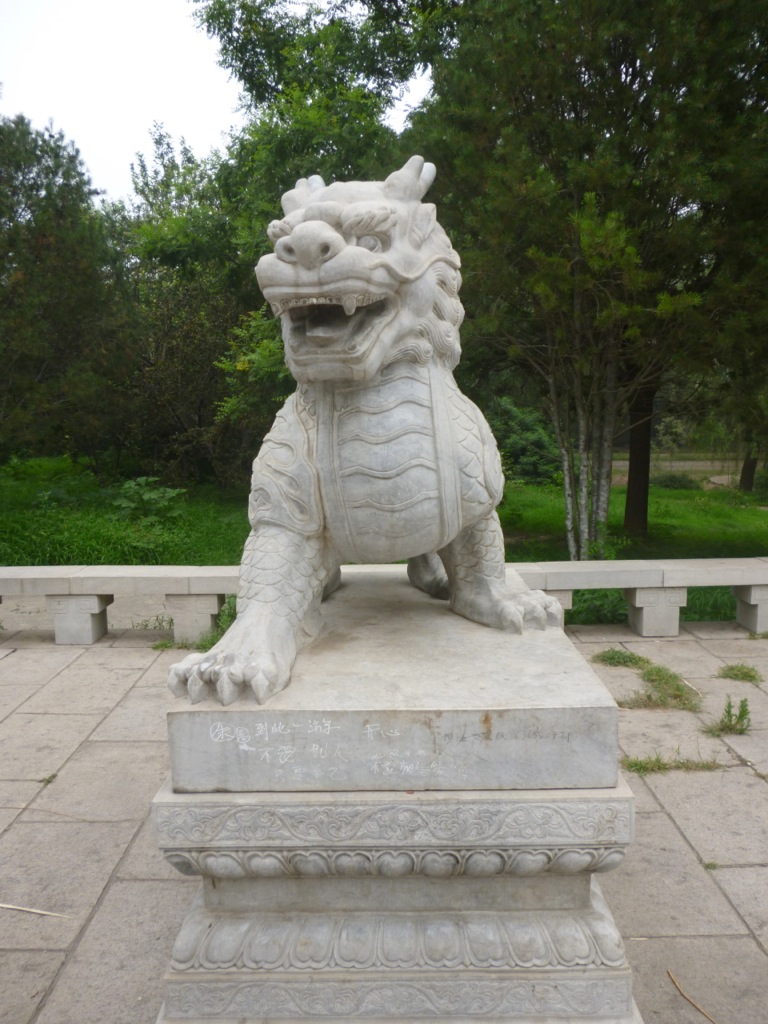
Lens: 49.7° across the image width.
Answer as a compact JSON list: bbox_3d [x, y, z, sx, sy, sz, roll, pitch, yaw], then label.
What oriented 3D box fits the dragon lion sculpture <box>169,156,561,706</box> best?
[{"bbox_3d":[0.021,-0.312,2.465,1.010,1.300,1.400,-1,7,2],"label":"dragon lion sculpture"}]

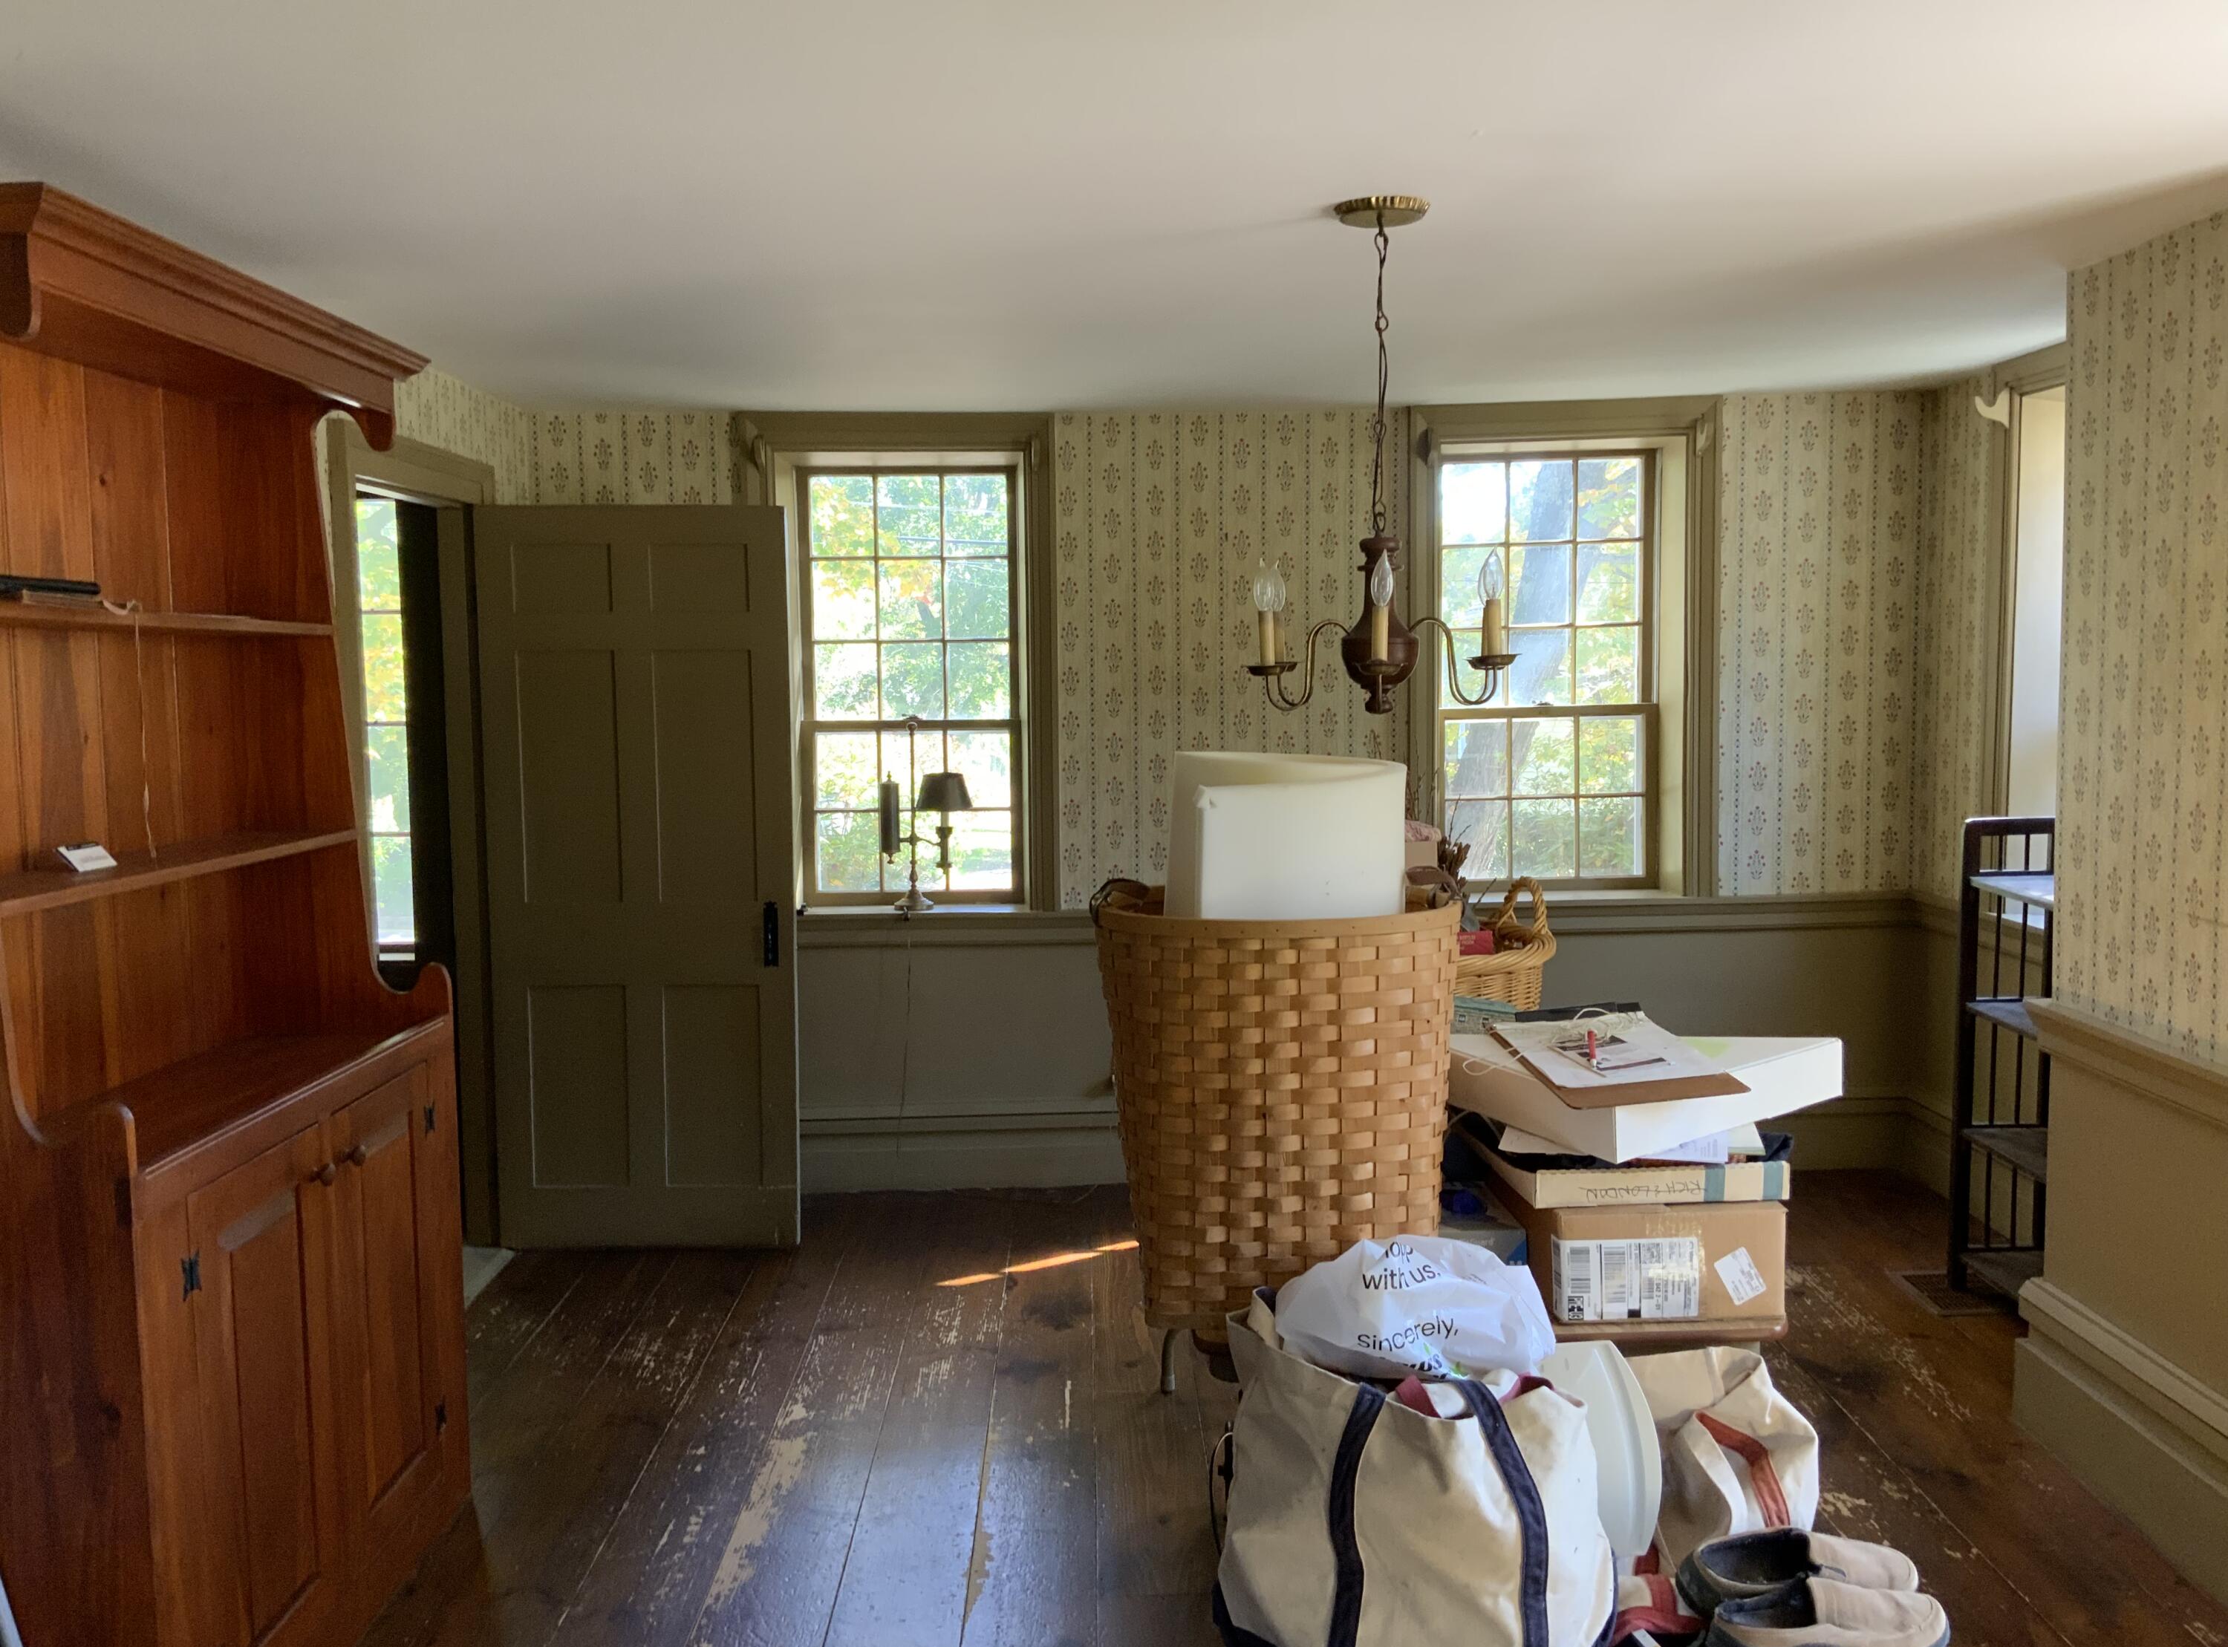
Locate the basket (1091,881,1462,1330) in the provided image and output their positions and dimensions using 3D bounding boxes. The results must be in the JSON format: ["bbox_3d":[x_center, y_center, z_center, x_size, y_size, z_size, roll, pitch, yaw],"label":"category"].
[{"bbox_3d":[0.213,0.343,2.434,0.480,0.550,0.420,-1,5,-1],"label":"basket"}]

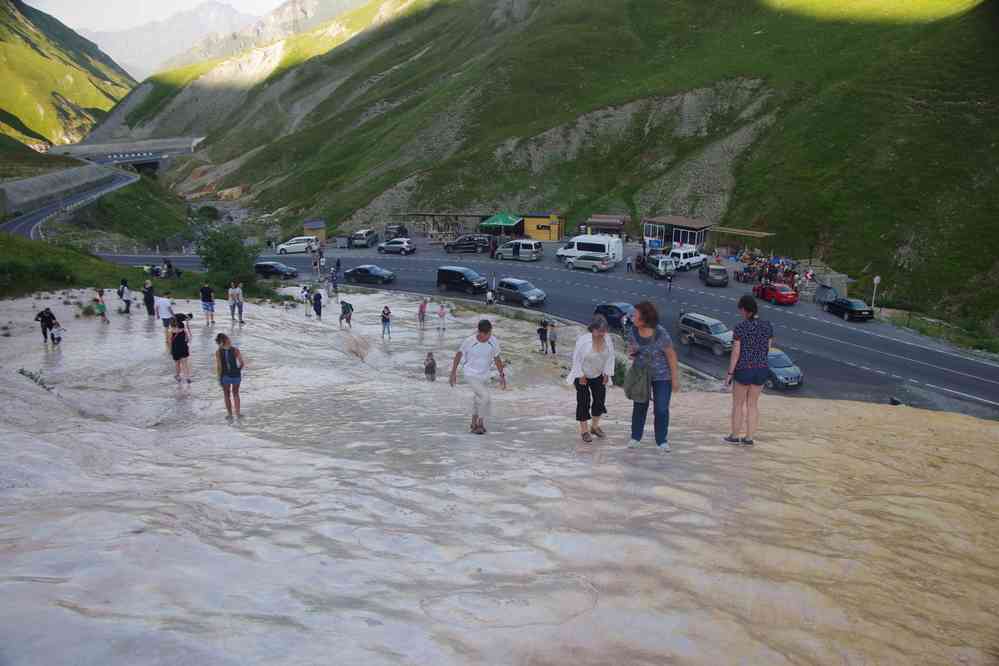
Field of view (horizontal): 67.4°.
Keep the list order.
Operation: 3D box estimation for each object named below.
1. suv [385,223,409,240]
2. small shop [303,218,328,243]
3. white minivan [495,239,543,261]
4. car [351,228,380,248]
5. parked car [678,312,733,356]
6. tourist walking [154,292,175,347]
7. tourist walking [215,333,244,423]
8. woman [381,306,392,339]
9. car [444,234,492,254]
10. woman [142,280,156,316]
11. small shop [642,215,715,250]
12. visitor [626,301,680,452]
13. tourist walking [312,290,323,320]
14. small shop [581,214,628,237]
[{"bbox_3d":[-12.951,-12.411,94.064,1.870,1.780,4.700,2,14,4],"label":"suv"},{"bbox_3d":[-21.577,-11.863,88.000,2.400,3.100,2.000,5,20,16],"label":"small shop"},{"bbox_3d":[2.206,-8.826,79.499,4.800,1.920,1.920,5,16,14],"label":"white minivan"},{"bbox_3d":[-15.647,-10.977,87.241,1.830,1.700,4.500,2,15,8],"label":"car"},{"bbox_3d":[13.671,0.084,48.570,1.840,1.820,4.600,-13,20,-41],"label":"parked car"},{"bbox_3d":[-10.346,-0.408,23.138,0.480,1.700,0.520,-11,17,-39],"label":"tourist walking"},{"bbox_3d":[-4.958,0.809,13.704,0.480,1.640,0.400,2,14,6],"label":"tourist walking"},{"bbox_3d":[-5.461,-0.515,36.106,0.520,1.630,0.360,1,14,0],"label":"woman"},{"bbox_3d":[-3.578,-10.031,84.064,4.750,1.780,1.860,2,19,7],"label":"car"},{"bbox_3d":[-15.757,-1.540,33.592,0.380,1.680,0.450,-4,19,-9],"label":"woman"},{"bbox_3d":[19.607,-10.918,83.306,6.900,3.500,3.300,17,26,42],"label":"small shop"},{"bbox_3d":[1.571,0.458,7.607,0.580,1.630,0.420,7,20,21],"label":"visitor"},{"bbox_3d":[-9.080,-1.394,37.412,0.420,1.580,0.480,11,17,36],"label":"tourist walking"},{"bbox_3d":[13.282,-12.975,93.000,5.200,3.400,3.600,6,16,19],"label":"small shop"}]

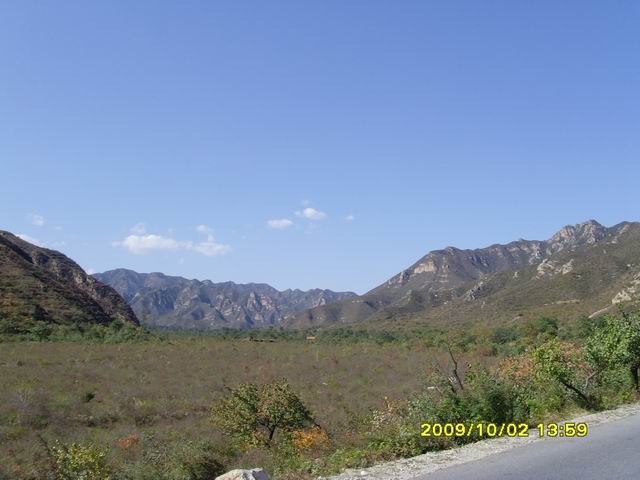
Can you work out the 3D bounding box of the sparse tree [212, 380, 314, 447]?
[{"bbox_3d":[-1.332,4.090,17.000,2.350,1.500,2.100,0,-7,0],"label":"sparse tree"}]

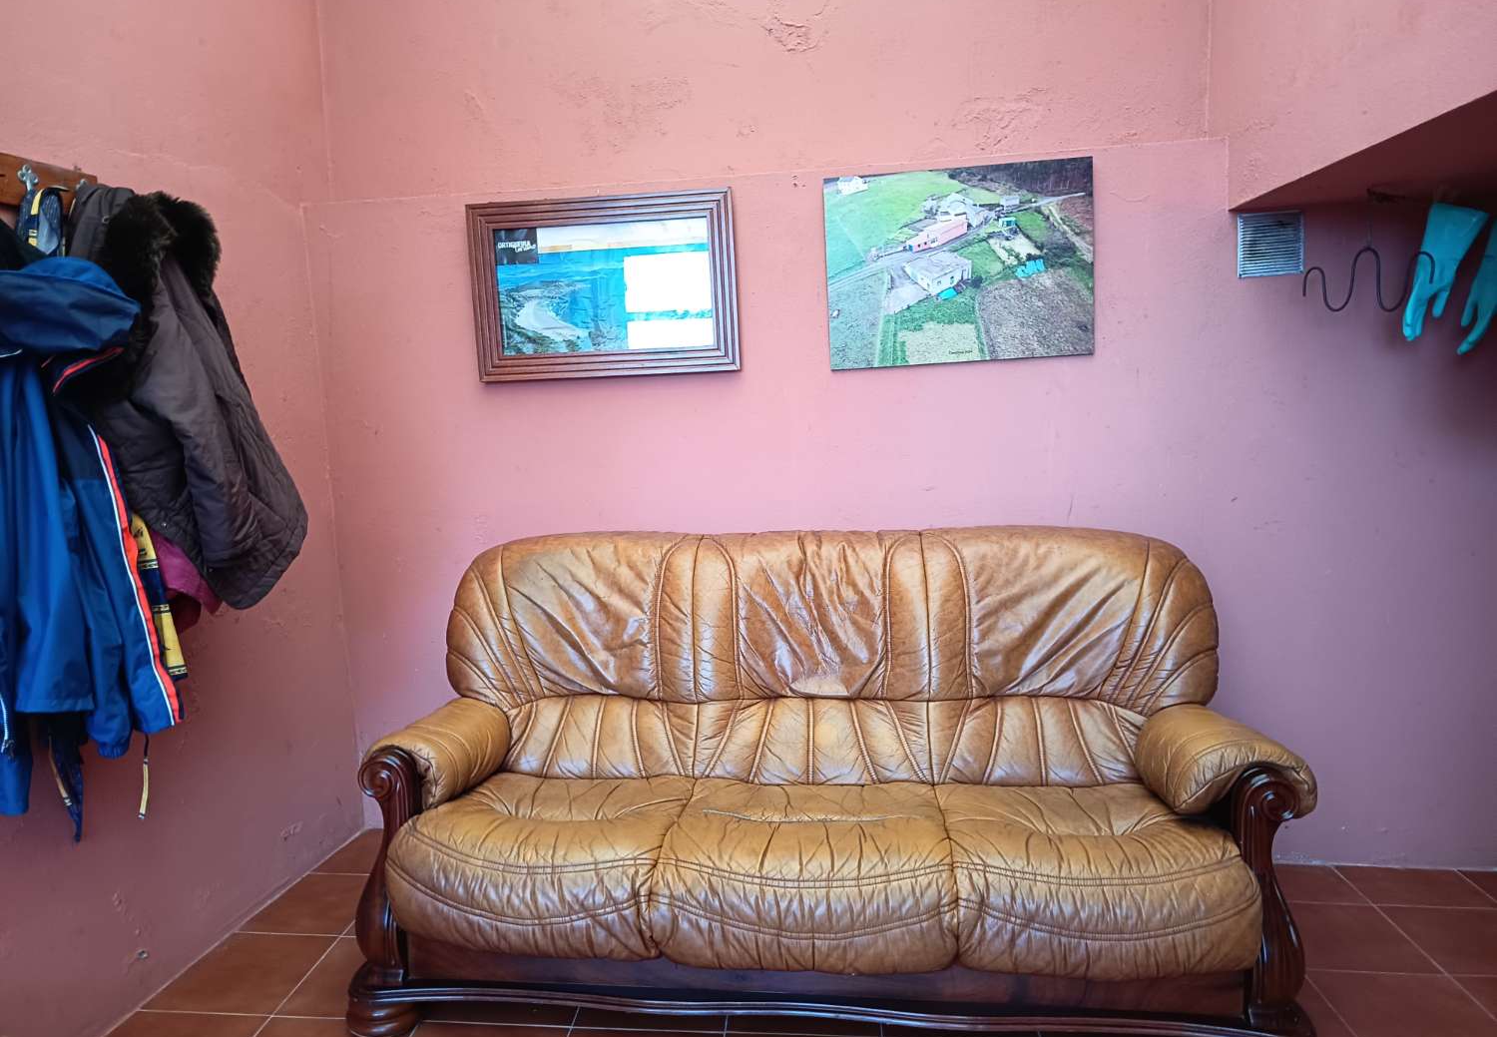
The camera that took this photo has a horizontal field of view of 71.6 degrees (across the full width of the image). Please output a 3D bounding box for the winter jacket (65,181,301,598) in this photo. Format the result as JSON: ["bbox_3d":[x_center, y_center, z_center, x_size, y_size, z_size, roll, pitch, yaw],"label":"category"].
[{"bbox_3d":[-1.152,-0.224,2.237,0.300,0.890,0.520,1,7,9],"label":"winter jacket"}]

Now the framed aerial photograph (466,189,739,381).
[{"bbox_3d":[-0.406,-0.650,2.929,0.750,0.498,0.035,-3,7,6],"label":"framed aerial photograph"}]

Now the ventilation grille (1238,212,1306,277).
[{"bbox_3d":[1.387,-0.729,2.761,0.165,0.165,0.012,0,7,5],"label":"ventilation grille"}]

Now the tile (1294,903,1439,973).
[{"bbox_3d":[1.468,1.040,2.580,0.327,0.010,0.327,0,7,4],"label":"tile"}]

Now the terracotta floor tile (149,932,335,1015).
[{"bbox_3d":[-1.169,1.067,2.433,0.290,0.010,0.327,0,7,4],"label":"terracotta floor tile"}]

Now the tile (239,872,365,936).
[{"bbox_3d":[-1.136,1.026,2.759,0.271,0.010,0.327,0,7,4],"label":"tile"}]

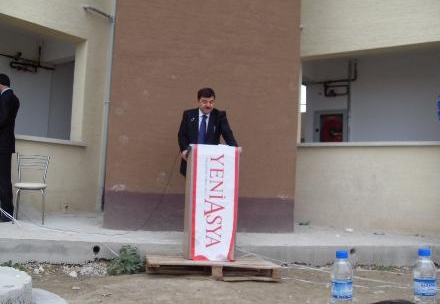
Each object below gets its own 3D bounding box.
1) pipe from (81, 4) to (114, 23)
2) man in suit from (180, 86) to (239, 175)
[{"bbox_3d":[-2.016,-2.316,7.850,0.110,0.120,0.640,-1,-8,36],"label":"pipe"},{"bbox_3d":[-0.129,0.142,4.680,0.590,1.560,0.450,3,-4,-6],"label":"man in suit"}]

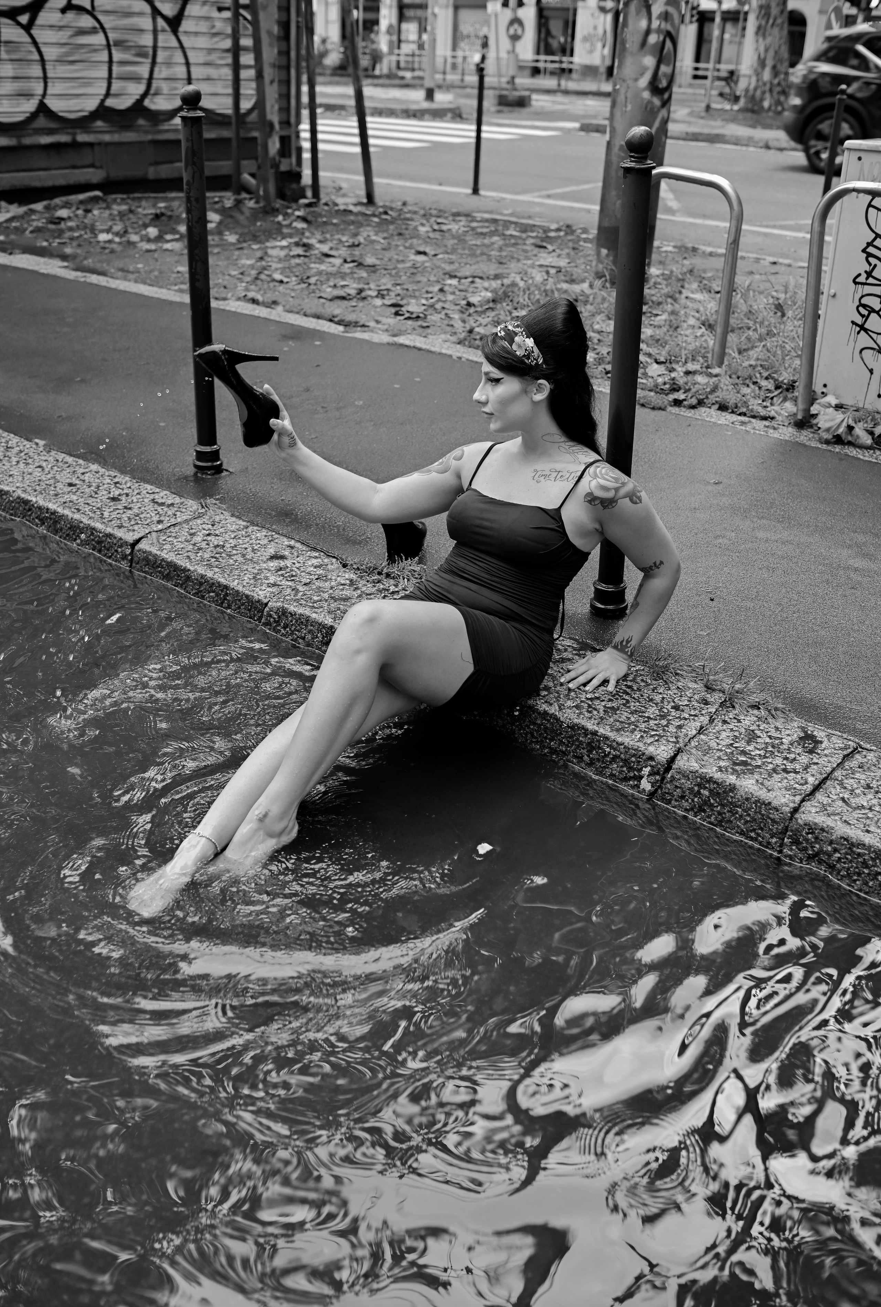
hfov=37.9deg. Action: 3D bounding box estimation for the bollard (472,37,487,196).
[{"bbox_3d":[0.340,-4.585,11.116,0.080,1.150,0.080,2,26,-1],"label":"bollard"}]

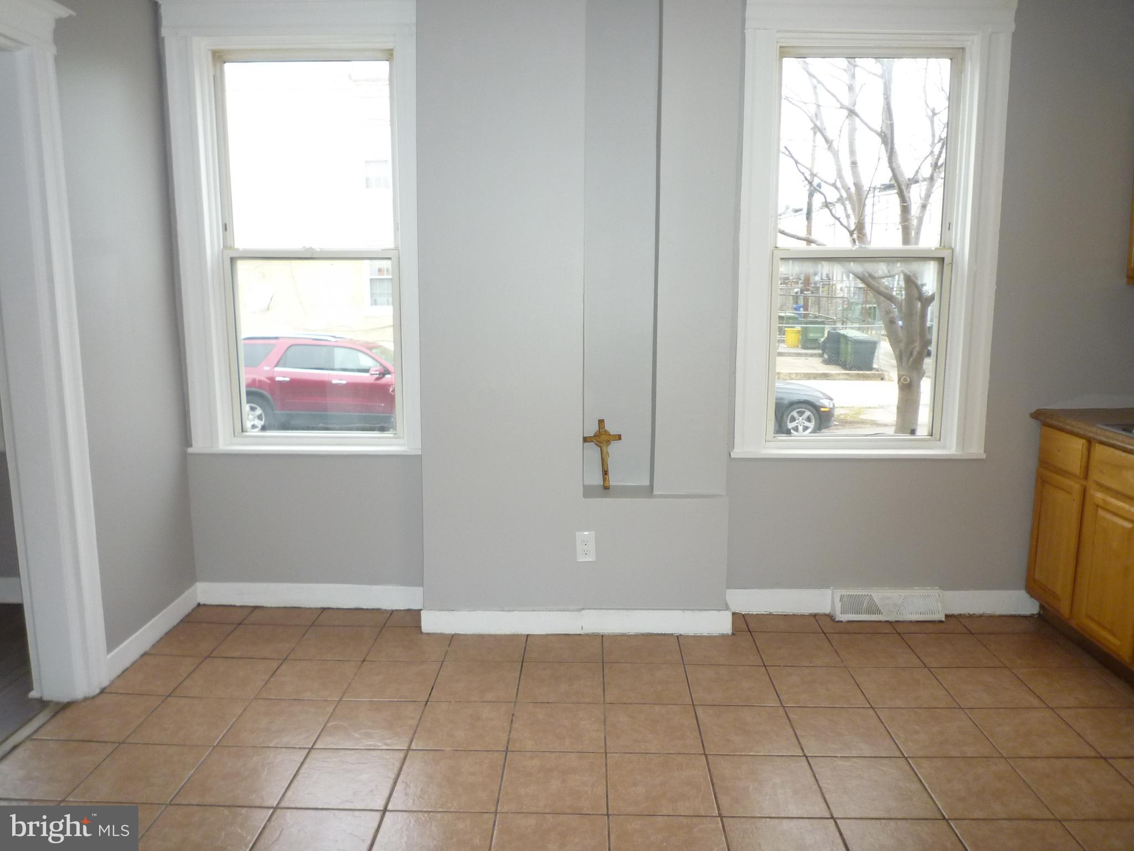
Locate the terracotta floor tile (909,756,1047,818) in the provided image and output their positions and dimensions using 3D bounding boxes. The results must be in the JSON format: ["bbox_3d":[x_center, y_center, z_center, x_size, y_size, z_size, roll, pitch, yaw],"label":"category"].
[{"bbox_3d":[1.183,1.043,2.356,0.301,0.010,0.301,0,9,2],"label":"terracotta floor tile"}]

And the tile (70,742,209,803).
[{"bbox_3d":[-1.246,1.023,2.408,0.302,0.010,0.299,0,10,2],"label":"tile"}]

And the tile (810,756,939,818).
[{"bbox_3d":[0.879,1.043,2.361,0.301,0.010,0.301,0,9,2],"label":"tile"}]

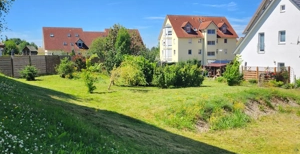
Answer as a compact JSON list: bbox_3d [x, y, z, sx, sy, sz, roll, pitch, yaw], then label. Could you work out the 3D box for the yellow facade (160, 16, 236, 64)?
[{"bbox_3d":[13.613,-9.826,77.386,19.200,14.000,11.000,-4,6,-25],"label":"yellow facade"}]

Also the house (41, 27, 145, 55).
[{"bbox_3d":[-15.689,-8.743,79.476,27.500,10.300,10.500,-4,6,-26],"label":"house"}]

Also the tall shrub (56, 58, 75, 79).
[{"bbox_3d":[-7.009,-0.734,23.000,1.500,1.770,1.450,-2,5,0],"label":"tall shrub"}]

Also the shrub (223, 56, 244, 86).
[{"bbox_3d":[7.021,-0.553,23.600,1.650,2.470,1.650,-2,5,0],"label":"shrub"}]

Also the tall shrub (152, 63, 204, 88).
[{"bbox_3d":[2.241,-0.157,21.800,3.800,1.730,2.400,-2,5,0],"label":"tall shrub"}]

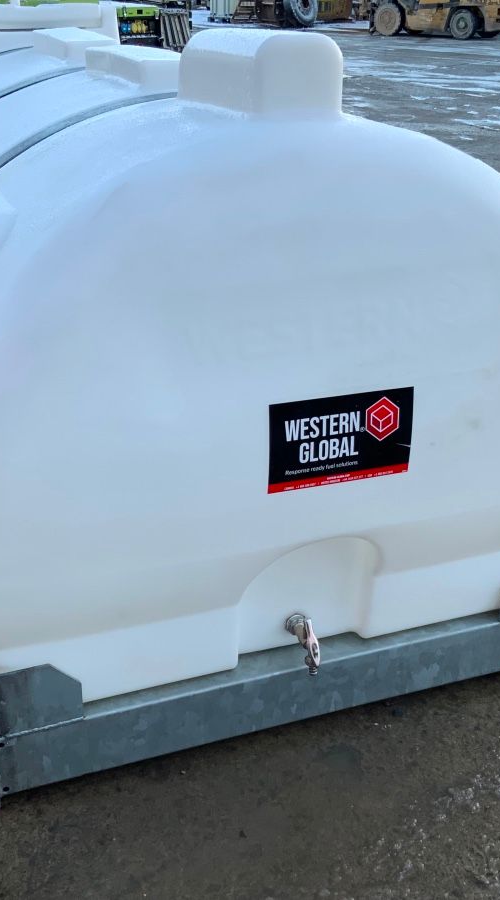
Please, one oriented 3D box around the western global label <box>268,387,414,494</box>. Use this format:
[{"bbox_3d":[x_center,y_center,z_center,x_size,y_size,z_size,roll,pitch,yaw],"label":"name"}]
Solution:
[{"bbox_3d":[0.185,-0.019,2.025,0.316,0.192,0.010,-8,26,-19],"label":"western global label"}]

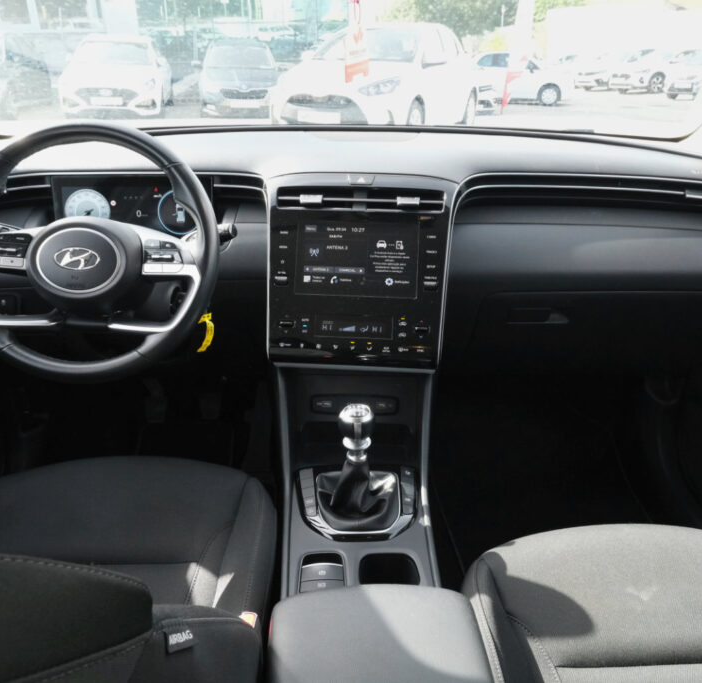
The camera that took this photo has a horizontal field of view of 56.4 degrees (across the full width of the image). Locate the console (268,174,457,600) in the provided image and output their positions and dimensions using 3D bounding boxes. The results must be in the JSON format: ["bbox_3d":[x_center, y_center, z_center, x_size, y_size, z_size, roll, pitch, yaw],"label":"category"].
[{"bbox_3d":[0.012,0.057,0.935,0.280,0.510,0.540,0,24,0],"label":"console"}]

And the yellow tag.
[{"bbox_3d":[-0.220,-0.013,0.985,0.025,0.060,0.020,0,24,0],"label":"yellow tag"}]

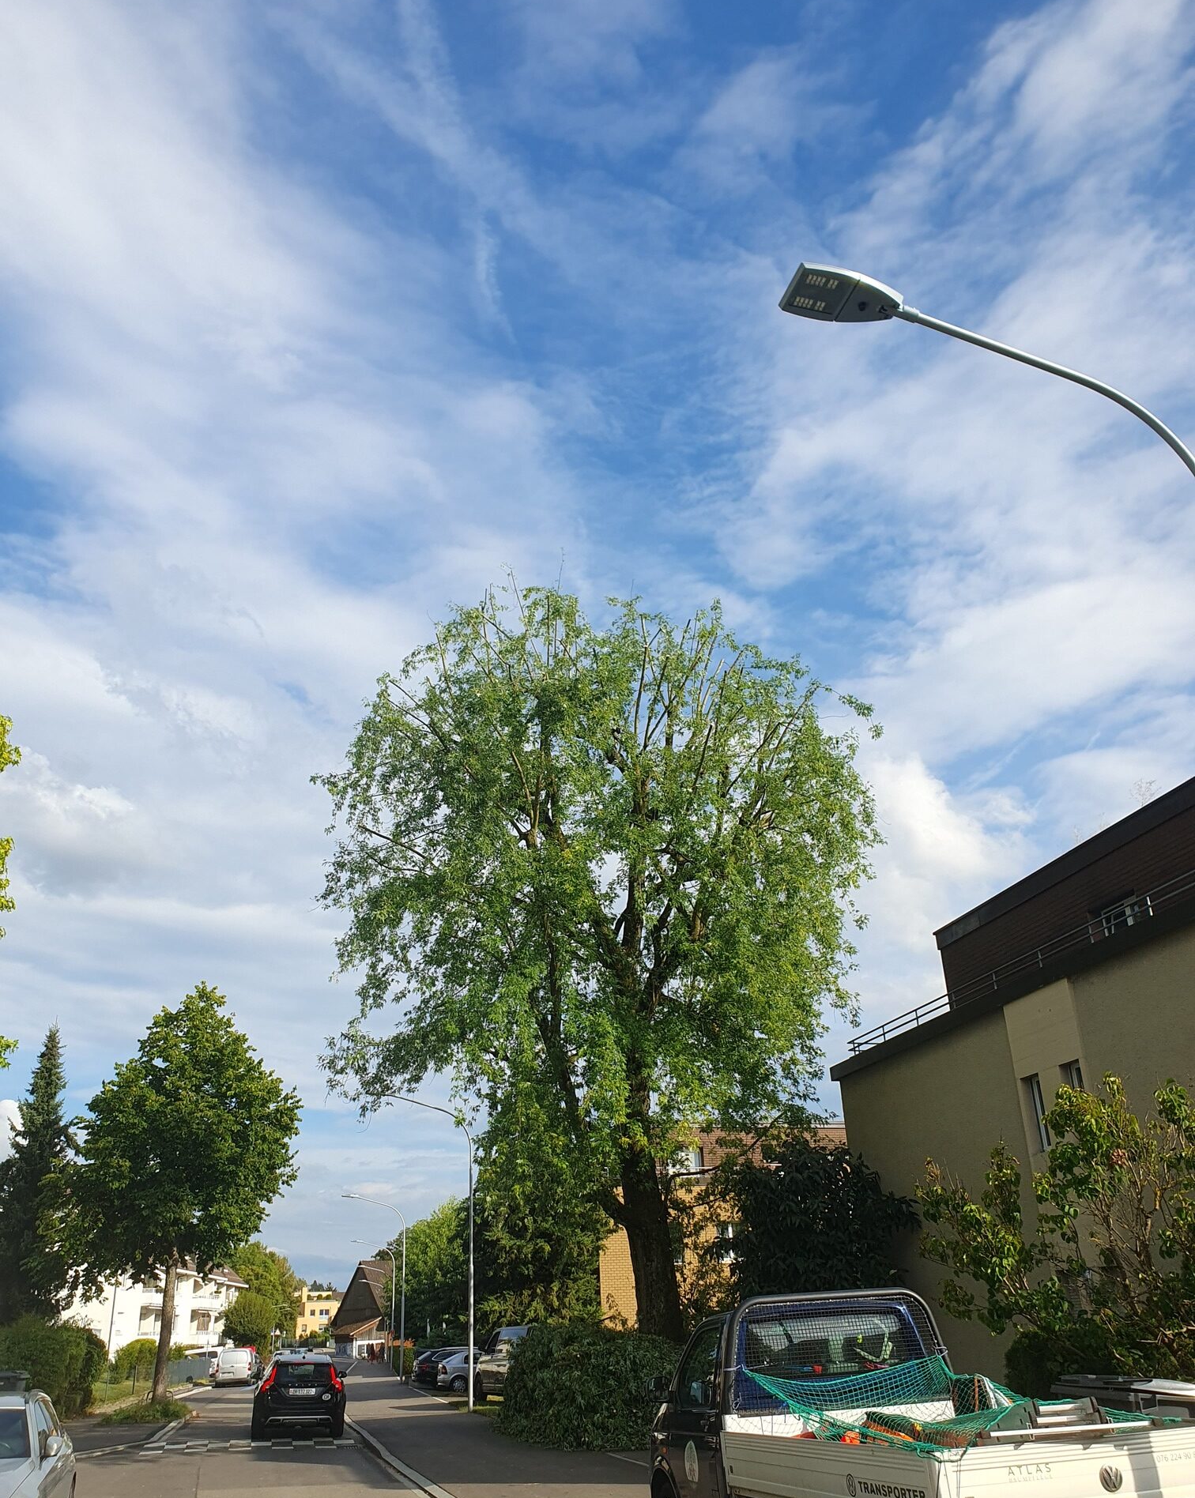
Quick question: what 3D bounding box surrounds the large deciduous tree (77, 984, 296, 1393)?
[{"bbox_3d":[-13.641,14.386,39.606,7.127,13.400,7.127,4,-27,-12],"label":"large deciduous tree"}]

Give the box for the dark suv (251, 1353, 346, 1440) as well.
[{"bbox_3d":[-6.613,14.219,26.418,1.880,1.540,4.630,4,-27,-12],"label":"dark suv"}]

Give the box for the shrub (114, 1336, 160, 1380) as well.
[{"bbox_3d":[-22.662,30.210,58.939,2.275,2.242,2.275,4,-27,-12],"label":"shrub"}]

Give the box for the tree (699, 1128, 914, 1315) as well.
[{"bbox_3d":[3.326,8.260,18.475,3.347,4.468,3.347,4,-27,-12],"label":"tree"}]

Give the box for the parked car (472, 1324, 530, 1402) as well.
[{"bbox_3d":[-2.050,18.445,35.862,1.900,1.930,4.800,13,-30,-28],"label":"parked car"}]

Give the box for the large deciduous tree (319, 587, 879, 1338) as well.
[{"bbox_3d":[0.085,4.566,28.392,12.975,20.080,12.975,4,-27,-12],"label":"large deciduous tree"}]

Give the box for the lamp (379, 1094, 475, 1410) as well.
[{"bbox_3d":[-4.765,13.818,33.209,2.750,8.100,0.350,4,-27,-12],"label":"lamp"}]

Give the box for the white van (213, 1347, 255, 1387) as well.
[{"bbox_3d":[-18.842,32.473,62.831,1.810,1.820,4.400,2,-27,-10],"label":"white van"}]

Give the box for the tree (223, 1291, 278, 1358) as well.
[{"bbox_3d":[-23.222,39.130,79.966,3.484,5.312,3.484,4,-27,-12],"label":"tree"}]

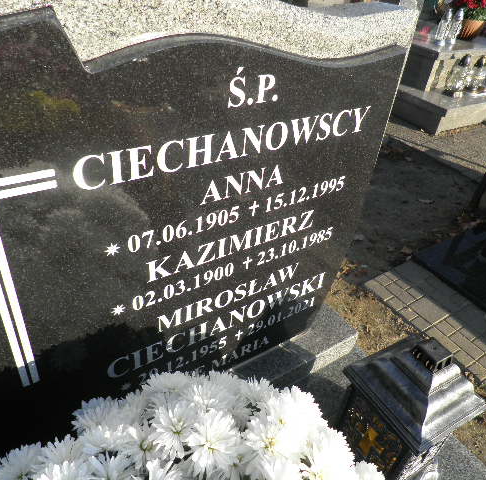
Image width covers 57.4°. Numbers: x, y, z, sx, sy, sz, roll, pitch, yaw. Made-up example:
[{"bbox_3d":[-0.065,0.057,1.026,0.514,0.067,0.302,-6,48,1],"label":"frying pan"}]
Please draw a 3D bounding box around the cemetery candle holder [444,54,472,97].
[{"bbox_3d":[1.837,-1.374,3.725,0.125,0.325,0.125,-18,43,-29],"label":"cemetery candle holder"}]

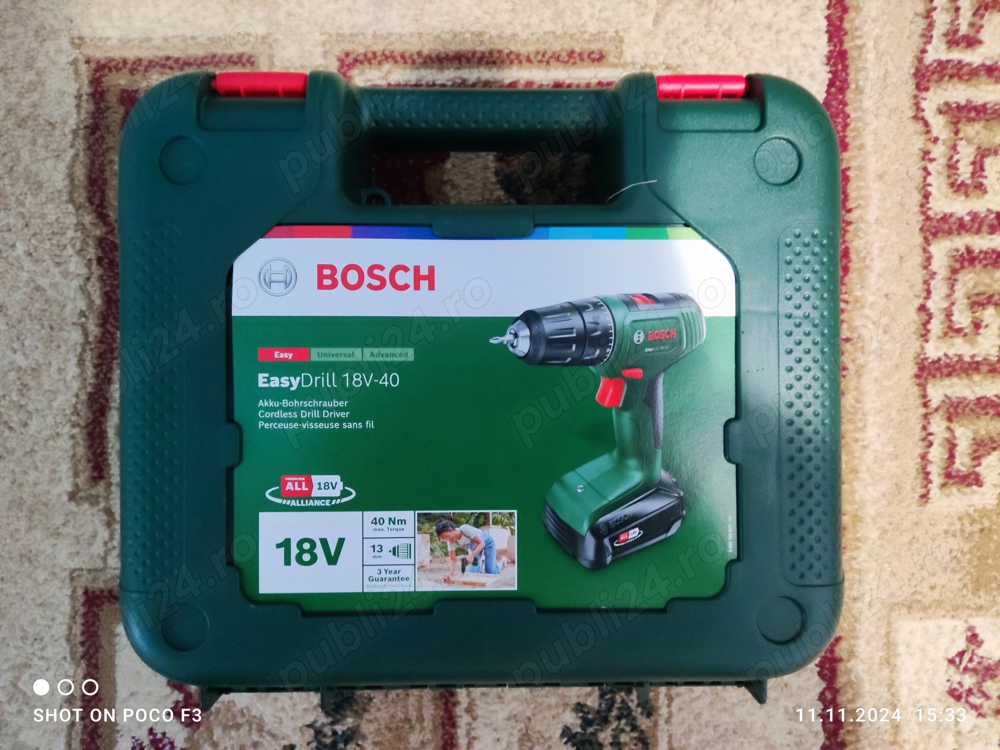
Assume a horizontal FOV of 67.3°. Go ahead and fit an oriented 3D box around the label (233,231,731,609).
[{"bbox_3d":[-0.008,0.020,0.356,0.239,0.002,0.183,0,90,0],"label":"label"}]

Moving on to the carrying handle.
[{"bbox_3d":[-0.005,-0.136,0.402,0.136,0.038,0.028,0,90,0],"label":"carrying handle"}]

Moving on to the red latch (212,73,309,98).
[{"bbox_3d":[-0.118,-0.142,0.383,0.046,0.032,0.015,0,90,0],"label":"red latch"}]

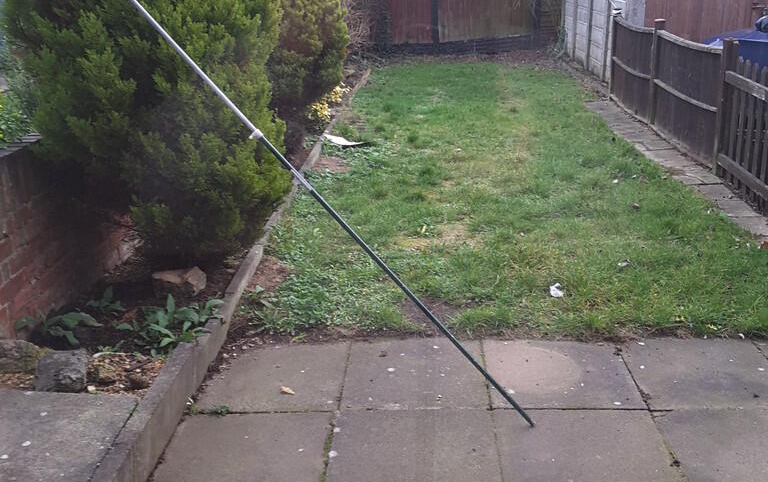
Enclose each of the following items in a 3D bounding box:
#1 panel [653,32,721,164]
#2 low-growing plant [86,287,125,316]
[{"bbox_3d":[2.553,-1.258,7.875,0.050,0.900,1.880,-1,17,2],"label":"panel"},{"bbox_3d":[-1.356,0.273,4.477,0.165,0.110,0.150,-1,17,2],"label":"low-growing plant"}]

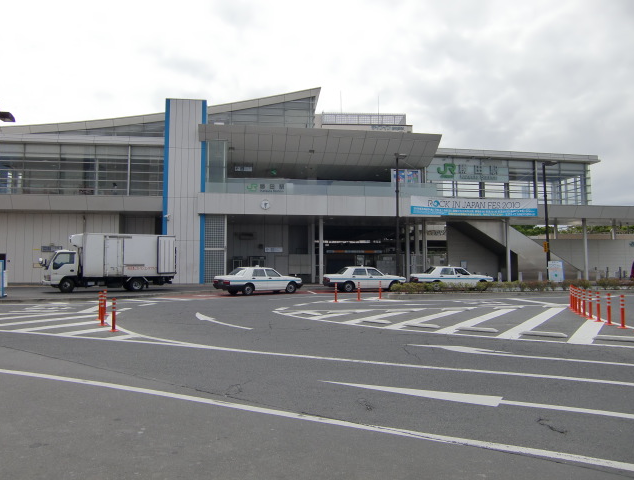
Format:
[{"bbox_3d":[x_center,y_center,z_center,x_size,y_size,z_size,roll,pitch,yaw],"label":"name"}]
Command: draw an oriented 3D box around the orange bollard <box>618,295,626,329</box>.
[{"bbox_3d":[7.587,1.764,12.881,0.200,0.810,0.200,0,-3,0],"label":"orange bollard"}]

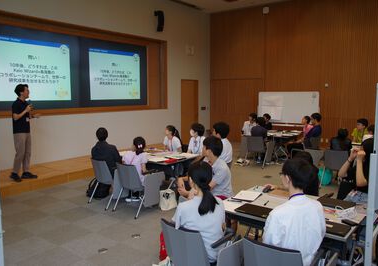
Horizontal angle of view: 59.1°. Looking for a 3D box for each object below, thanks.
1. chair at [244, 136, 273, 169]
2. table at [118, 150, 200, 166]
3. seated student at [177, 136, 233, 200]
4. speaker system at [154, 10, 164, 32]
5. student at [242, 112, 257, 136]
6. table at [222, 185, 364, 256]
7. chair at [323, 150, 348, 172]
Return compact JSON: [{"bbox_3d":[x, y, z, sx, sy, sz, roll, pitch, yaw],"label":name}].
[{"bbox_3d":[1.804,0.436,8.442,0.600,0.770,0.630,5,9,37],"label":"chair"},{"bbox_3d":[-0.558,0.725,5.665,1.200,0.720,0.900,6,9,39],"label":"table"},{"bbox_3d":[0.163,0.692,3.750,0.720,1.270,0.500,2,7,11],"label":"seated student"},{"bbox_3d":[-0.866,-3.165,9.454,0.270,0.600,0.220,6,9,39],"label":"speaker system"},{"bbox_3d":[1.873,0.063,9.504,0.460,1.260,0.680,-3,7,-22],"label":"student"},{"bbox_3d":[0.957,1.046,3.172,1.200,0.720,0.900,6,9,39],"label":"table"},{"bbox_3d":[2.953,0.675,6.463,0.590,0.770,0.630,5,9,37],"label":"chair"}]

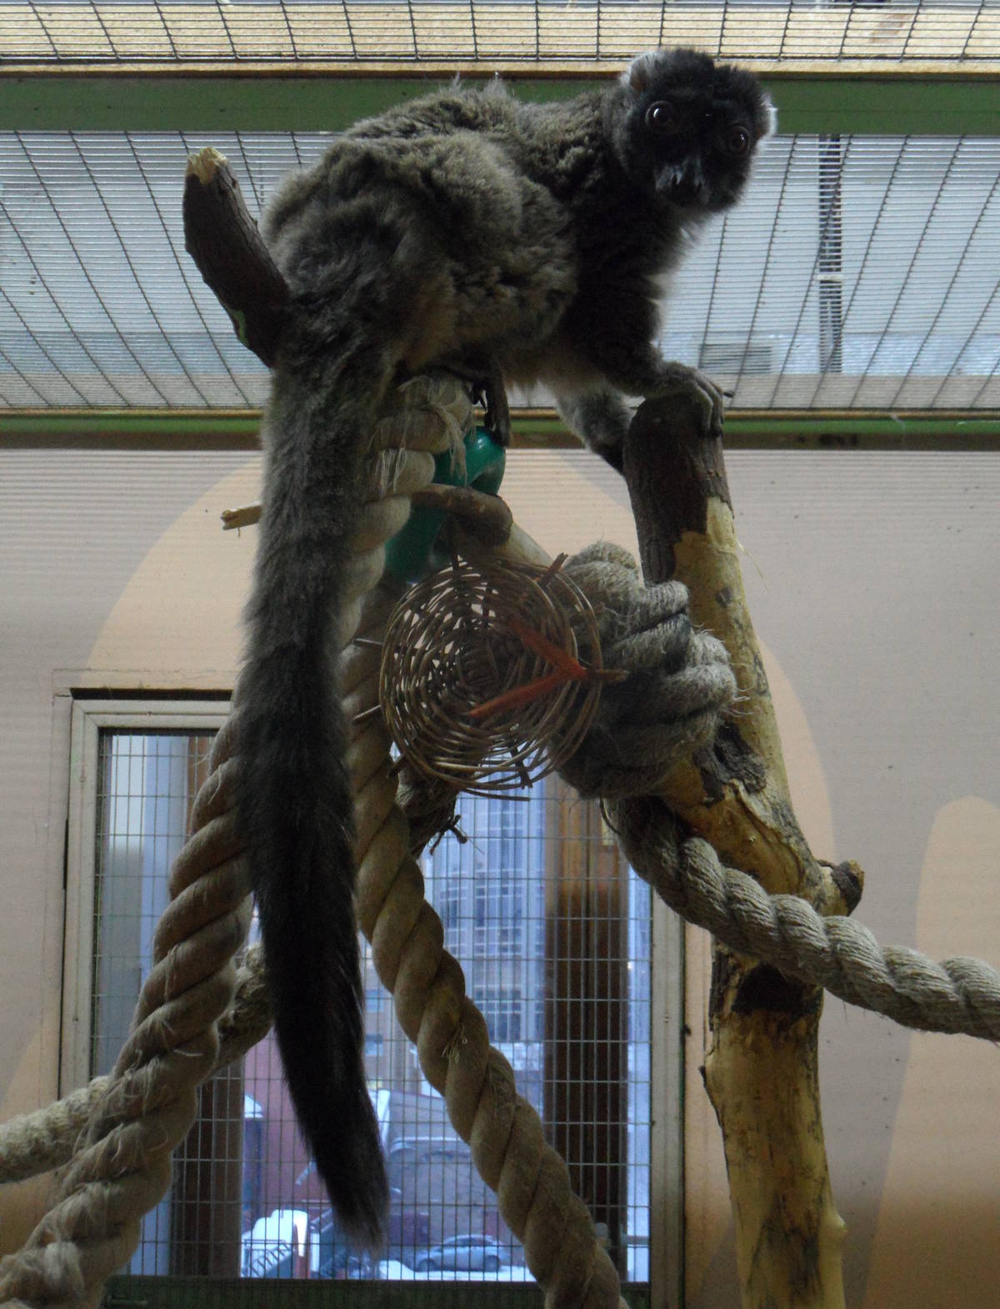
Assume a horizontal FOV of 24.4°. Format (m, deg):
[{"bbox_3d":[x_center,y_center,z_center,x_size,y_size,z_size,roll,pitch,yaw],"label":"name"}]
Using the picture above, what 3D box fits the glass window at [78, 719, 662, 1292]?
[{"bbox_3d":[-0.153,0.425,2.850,0.699,0.683,0.060,0,-8,2],"label":"glass window"}]

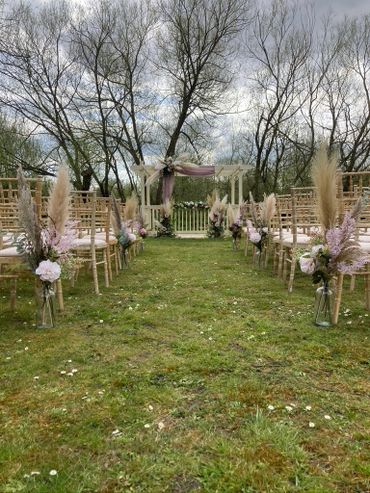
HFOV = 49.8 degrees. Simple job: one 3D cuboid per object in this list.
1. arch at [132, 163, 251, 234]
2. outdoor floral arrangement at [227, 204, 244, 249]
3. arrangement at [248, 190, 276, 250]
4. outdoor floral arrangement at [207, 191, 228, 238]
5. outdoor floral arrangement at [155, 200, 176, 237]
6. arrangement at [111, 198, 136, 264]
[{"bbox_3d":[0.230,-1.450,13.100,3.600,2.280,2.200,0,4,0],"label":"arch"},{"bbox_3d":[0.975,-0.386,7.700,0.347,0.907,0.340,0,4,0],"label":"outdoor floral arrangement"},{"bbox_3d":[0.978,-0.281,5.100,0.384,0.818,0.360,0,4,0],"label":"arrangement"},{"bbox_3d":[1.010,-0.994,12.300,0.663,1.495,0.580,0,4,0],"label":"outdoor floral arrangement"},{"bbox_3d":[-0.594,-0.856,12.300,0.663,1.156,0.580,0,4,0],"label":"outdoor floral arrangement"},{"bbox_3d":[-0.783,-0.185,5.100,0.326,0.882,0.340,0,4,0],"label":"arrangement"}]

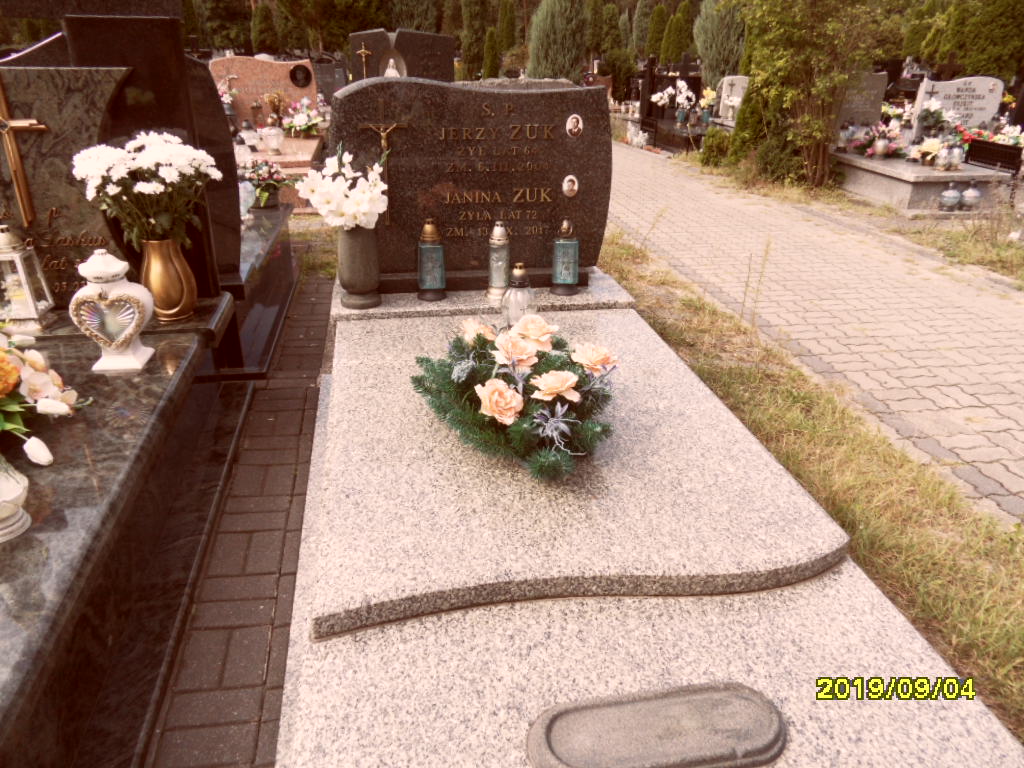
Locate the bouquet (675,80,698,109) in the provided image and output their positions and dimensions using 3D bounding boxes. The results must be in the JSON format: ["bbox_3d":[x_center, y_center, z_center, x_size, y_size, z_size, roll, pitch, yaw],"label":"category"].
[{"bbox_3d":[2.497,-4.139,10.190,0.298,0.400,0.268,-4,27,-10],"label":"bouquet"}]

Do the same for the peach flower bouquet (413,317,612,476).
[{"bbox_3d":[0.005,-0.020,1.892,0.540,0.250,0.580,-4,27,-10],"label":"peach flower bouquet"}]

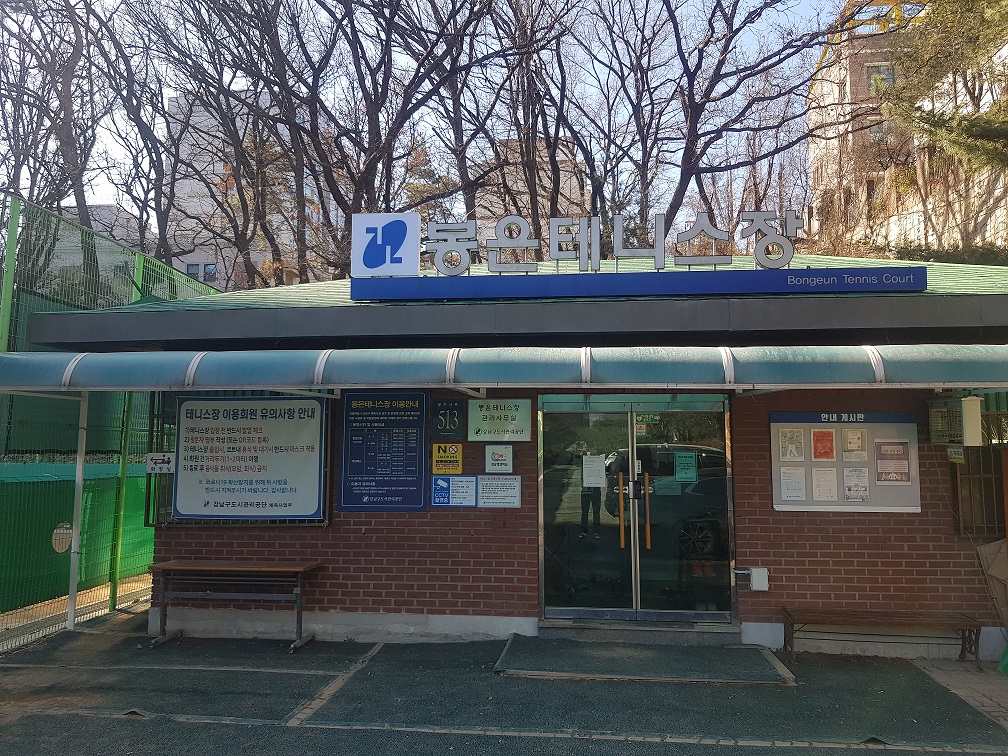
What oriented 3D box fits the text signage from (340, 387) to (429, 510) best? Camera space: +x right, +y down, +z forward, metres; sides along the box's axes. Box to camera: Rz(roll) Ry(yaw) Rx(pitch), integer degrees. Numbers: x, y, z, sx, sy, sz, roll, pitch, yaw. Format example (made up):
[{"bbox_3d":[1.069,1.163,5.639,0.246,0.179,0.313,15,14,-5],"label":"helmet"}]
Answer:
[{"bbox_3d":[-1.152,0.691,7.325,0.878,1.191,0.040,0,-7,6],"label":"text signage"}]

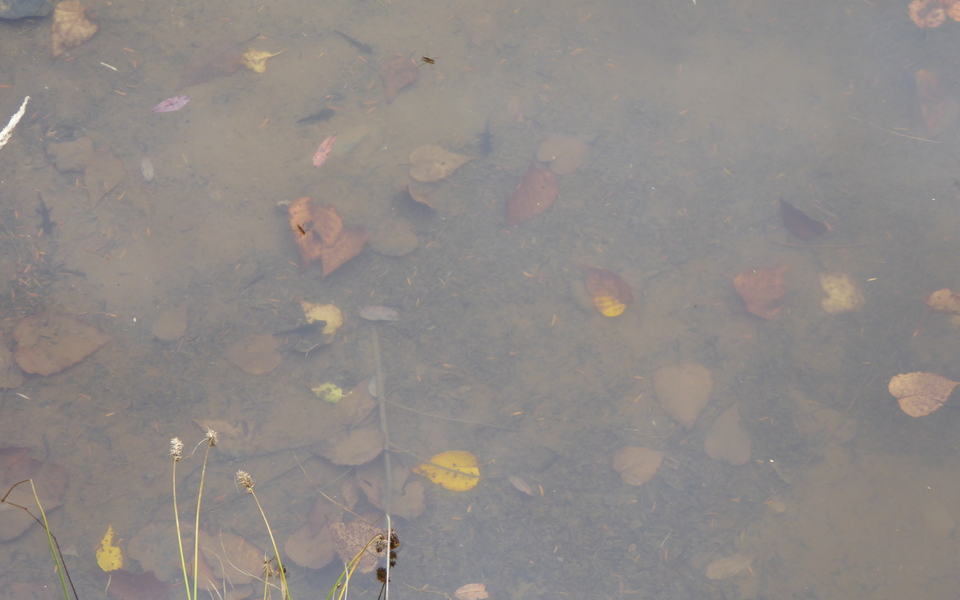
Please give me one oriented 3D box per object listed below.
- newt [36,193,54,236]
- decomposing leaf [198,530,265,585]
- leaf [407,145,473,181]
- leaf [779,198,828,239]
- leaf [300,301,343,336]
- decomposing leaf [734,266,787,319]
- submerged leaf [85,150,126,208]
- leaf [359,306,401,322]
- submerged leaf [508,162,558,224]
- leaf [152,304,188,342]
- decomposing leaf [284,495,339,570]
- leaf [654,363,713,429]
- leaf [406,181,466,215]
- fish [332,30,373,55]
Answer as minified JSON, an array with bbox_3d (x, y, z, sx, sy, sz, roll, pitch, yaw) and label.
[{"bbox_3d":[-0.502,-0.100,2.523,0.023,0.008,0.064,-13,53,-10],"label":"newt"},{"bbox_3d":[-0.249,0.255,2.176,0.076,0.008,0.051,9,51,8],"label":"decomposing leaf"},{"bbox_3d":[-0.044,-0.162,2.571,0.076,0.008,0.058,-7,52,-5],"label":"leaf"},{"bbox_3d":[0.381,-0.104,2.579,0.045,0.018,0.069,-10,50,-9],"label":"leaf"},{"bbox_3d":[-0.178,0.013,2.481,0.033,0.012,0.061,-36,58,-27],"label":"leaf"},{"bbox_3d":[0.320,-0.018,2.505,0.058,0.015,0.083,9,50,8],"label":"decomposing leaf"},{"bbox_3d":[-0.427,-0.139,2.507,0.045,0.008,0.088,-8,51,-7],"label":"submerged leaf"},{"bbox_3d":[-0.116,0.016,2.530,0.048,0.007,0.020,4,54,3],"label":"leaf"},{"bbox_3d":[0.058,-0.128,2.602,0.051,0.015,0.102,24,53,20],"label":"submerged leaf"},{"bbox_3d":[-0.331,0.024,2.370,0.032,0.008,0.056,16,52,13],"label":"leaf"},{"bbox_3d":[-0.178,0.254,2.380,0.055,0.010,0.090,12,55,9],"label":"decomposing leaf"},{"bbox_3d":[0.216,0.100,2.305,0.060,0.010,0.087,-2,50,-2],"label":"leaf"},{"bbox_3d":[-0.049,-0.118,2.481,0.077,0.020,0.037,29,56,22],"label":"leaf"},{"bbox_3d":[-0.154,-0.308,2.622,0.062,0.008,0.012,26,55,20],"label":"fish"}]

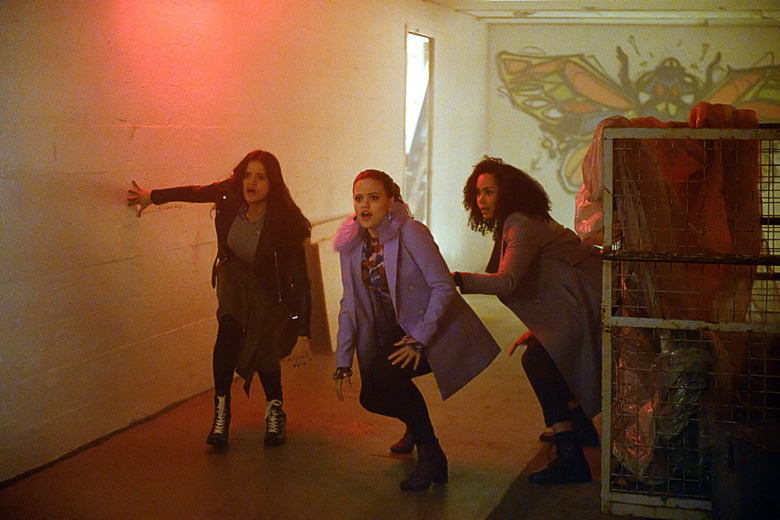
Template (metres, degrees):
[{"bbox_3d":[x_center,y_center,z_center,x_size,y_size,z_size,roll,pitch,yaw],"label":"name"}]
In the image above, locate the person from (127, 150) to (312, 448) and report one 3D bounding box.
[{"bbox_3d":[-0.815,0.169,7.023,0.940,1.335,0.520,1,4,7],"label":"person"}]

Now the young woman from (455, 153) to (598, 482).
[{"bbox_3d":[0.660,0.227,6.395,0.820,1.315,0.670,-2,5,-28],"label":"young woman"}]

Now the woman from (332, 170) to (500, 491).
[{"bbox_3d":[0.090,0.261,6.277,0.620,1.265,0.820,2,5,30],"label":"woman"}]

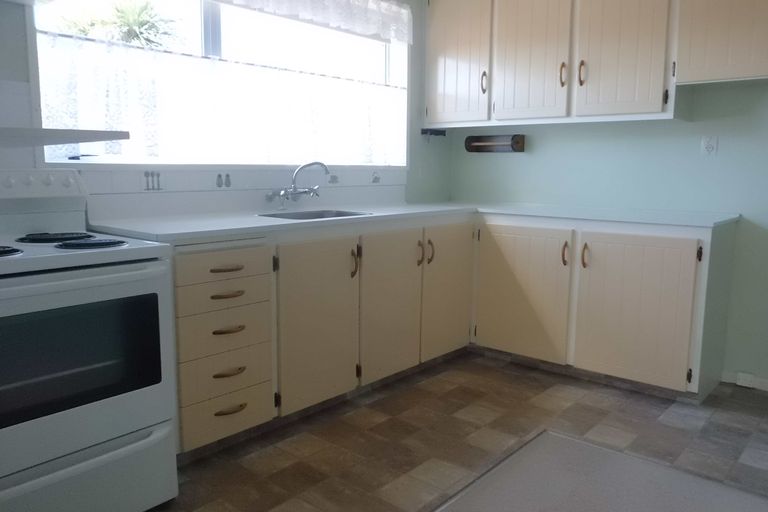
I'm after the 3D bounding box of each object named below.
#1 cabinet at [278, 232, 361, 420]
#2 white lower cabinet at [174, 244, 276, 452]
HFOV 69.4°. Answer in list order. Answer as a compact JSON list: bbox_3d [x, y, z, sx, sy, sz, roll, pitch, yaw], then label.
[{"bbox_3d":[-0.469,0.263,2.619,0.539,0.739,0.482,7,11,41],"label":"cabinet"},{"bbox_3d":[-0.787,0.307,2.352,0.570,0.775,0.437,9,12,43],"label":"white lower cabinet"}]

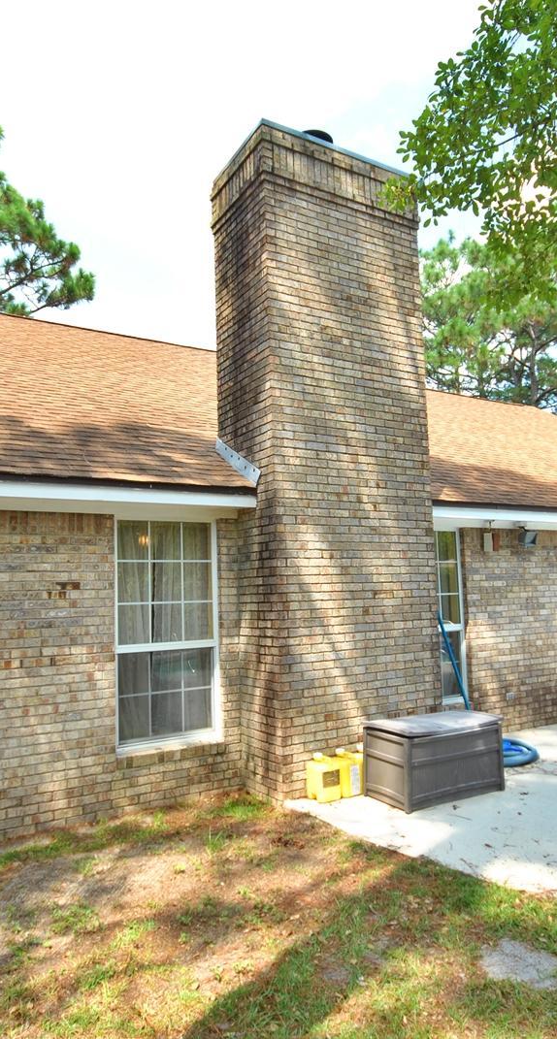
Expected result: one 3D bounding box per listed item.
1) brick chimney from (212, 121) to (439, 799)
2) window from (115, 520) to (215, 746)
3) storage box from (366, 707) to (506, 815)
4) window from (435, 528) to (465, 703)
[{"bbox_3d":[0.418,-0.560,5.921,1.705,5.550,1.080,2,-7,-30],"label":"brick chimney"},{"bbox_3d":[-0.889,0.909,5.221,0.870,1.820,0.110,2,-7,-30],"label":"window"},{"bbox_3d":[1.211,1.834,5.005,1.030,0.550,0.515,2,-7,-30],"label":"storage box"},{"bbox_3d":[1.588,0.992,6.668,0.870,1.810,0.110,2,-7,-30],"label":"window"}]

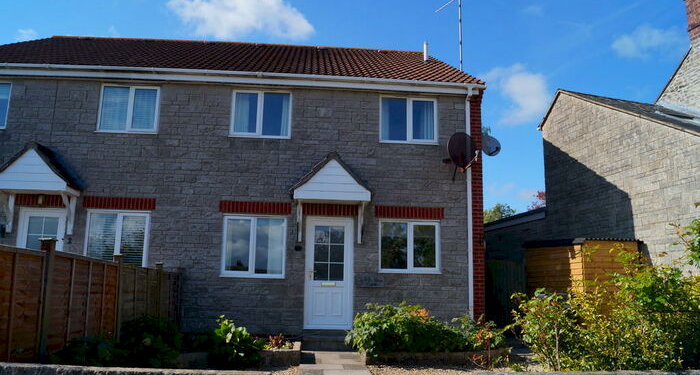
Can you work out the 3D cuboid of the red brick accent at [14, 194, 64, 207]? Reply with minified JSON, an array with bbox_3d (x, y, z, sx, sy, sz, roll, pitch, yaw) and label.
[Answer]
[{"bbox_3d":[-5.722,0.263,9.904,1.081,0.212,0.100,2,-8,-3],"label":"red brick accent"}]

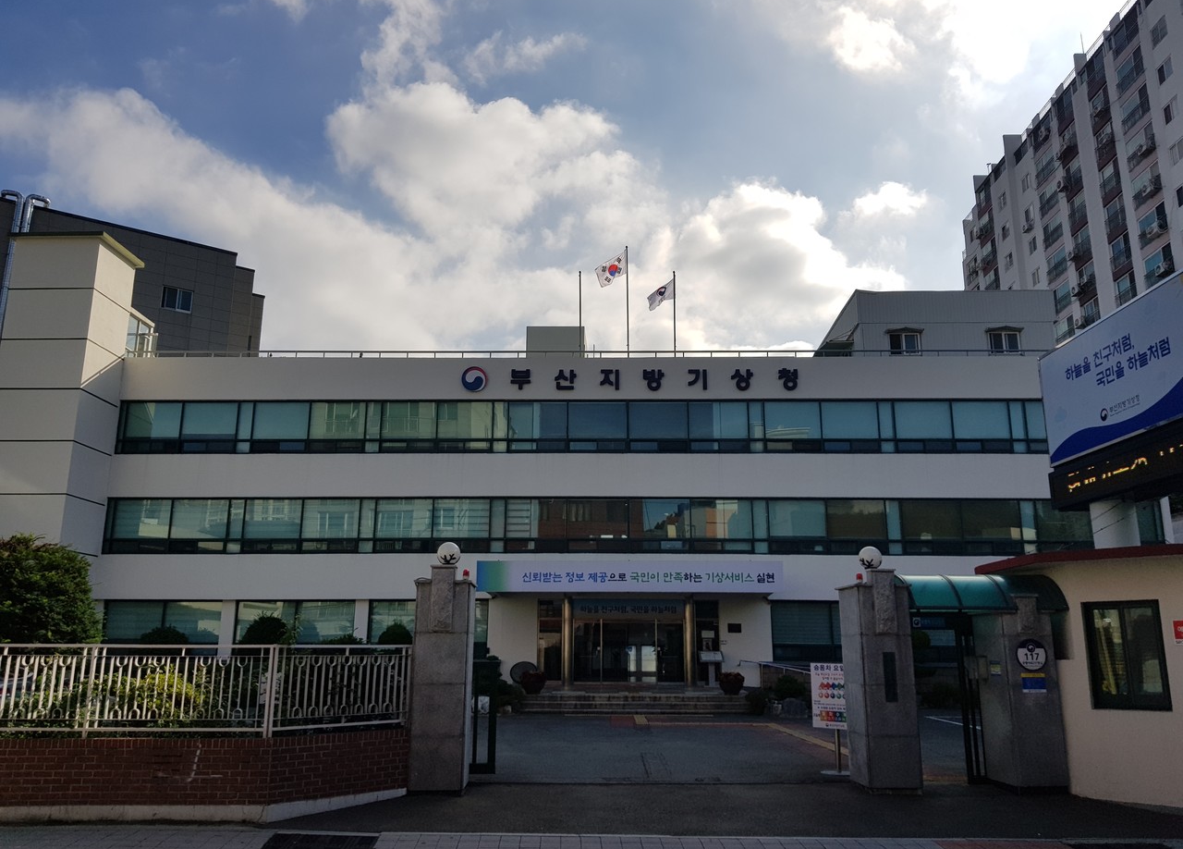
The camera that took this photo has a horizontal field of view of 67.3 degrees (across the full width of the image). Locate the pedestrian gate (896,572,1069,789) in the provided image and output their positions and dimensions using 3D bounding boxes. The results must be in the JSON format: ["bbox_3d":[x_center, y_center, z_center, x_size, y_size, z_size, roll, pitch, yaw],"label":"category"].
[{"bbox_3d":[4.580,2.983,10.511,1.780,2.400,1.100,0,-14,1],"label":"pedestrian gate"}]

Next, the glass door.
[{"bbox_3d":[1.328,7.999,31.423,3.935,2.186,0.150,0,-13,2],"label":"glass door"}]

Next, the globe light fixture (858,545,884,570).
[{"bbox_3d":[3.331,1.593,10.598,0.270,0.270,0.270,0,-14,1],"label":"globe light fixture"}]

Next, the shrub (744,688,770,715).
[{"bbox_3d":[3.968,6.687,21.430,0.620,0.630,0.620,0,-14,1],"label":"shrub"}]

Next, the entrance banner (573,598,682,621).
[{"bbox_3d":[1.226,6.186,29.661,3.650,0.680,0.060,0,-14,1],"label":"entrance banner"}]

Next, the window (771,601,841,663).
[{"bbox_3d":[7.469,6.408,27.502,3.763,1.881,0.200,0,-13,2],"label":"window"}]

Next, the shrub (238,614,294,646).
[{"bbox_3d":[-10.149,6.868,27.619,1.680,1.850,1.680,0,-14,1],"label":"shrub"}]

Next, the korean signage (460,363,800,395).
[{"bbox_3d":[1.349,-1.565,31.162,11.860,1.000,0.150,0,-14,1],"label":"korean signage"}]

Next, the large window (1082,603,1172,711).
[{"bbox_3d":[5.699,2.459,9.479,0.730,1.130,0.120,-10,-17,36],"label":"large window"}]

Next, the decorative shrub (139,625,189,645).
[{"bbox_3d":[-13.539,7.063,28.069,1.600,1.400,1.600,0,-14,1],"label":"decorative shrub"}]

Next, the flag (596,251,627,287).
[{"bbox_3d":[0.718,-5.562,31.762,1.106,1.362,0.350,0,-13,2],"label":"flag"}]

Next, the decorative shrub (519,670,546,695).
[{"bbox_3d":[-1.700,7.453,25.732,0.751,0.695,0.751,0,-13,2],"label":"decorative shrub"}]

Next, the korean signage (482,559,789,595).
[{"bbox_3d":[1.174,4.685,27.561,9.467,1.048,0.060,0,-13,2],"label":"korean signage"}]

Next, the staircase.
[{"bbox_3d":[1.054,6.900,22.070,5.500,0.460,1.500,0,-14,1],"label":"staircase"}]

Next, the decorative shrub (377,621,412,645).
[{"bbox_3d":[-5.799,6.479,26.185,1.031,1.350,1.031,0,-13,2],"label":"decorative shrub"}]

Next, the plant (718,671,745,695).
[{"bbox_3d":[4.030,7.408,25.576,0.795,0.691,0.795,0,-13,2],"label":"plant"}]

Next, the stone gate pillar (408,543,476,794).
[{"bbox_3d":[-1.702,2.760,10.335,0.630,2.740,0.630,0,-14,1],"label":"stone gate pillar"}]

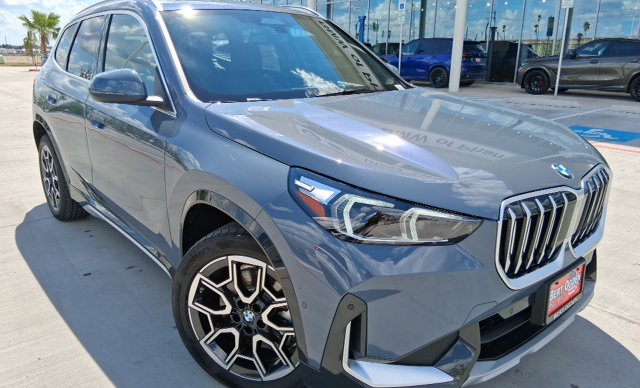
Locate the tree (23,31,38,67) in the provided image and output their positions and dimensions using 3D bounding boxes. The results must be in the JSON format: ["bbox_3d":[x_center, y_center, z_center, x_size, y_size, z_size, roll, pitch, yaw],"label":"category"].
[{"bbox_3d":[-25.557,-12.874,42.584,1.460,3.050,1.460,-8,18,-29],"label":"tree"}]

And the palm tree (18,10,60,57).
[{"bbox_3d":[-24.674,-13.665,42.359,3.700,4.700,3.700,-8,18,-28],"label":"palm tree"}]

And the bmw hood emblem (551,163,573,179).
[{"bbox_3d":[0.860,-0.078,1.697,0.083,0.012,0.083,-13,59,-40],"label":"bmw hood emblem"}]

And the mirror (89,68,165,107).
[{"bbox_3d":[-0.897,-0.493,2.216,0.250,0.175,0.230,-13,21,-40],"label":"mirror"}]

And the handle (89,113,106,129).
[{"bbox_3d":[-1.235,-0.408,2.675,0.055,0.060,0.250,-13,21,-40],"label":"handle"}]

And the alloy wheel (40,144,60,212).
[{"bbox_3d":[-2.044,-0.139,3.817,0.200,0.510,0.510,-13,21,-40],"label":"alloy wheel"}]

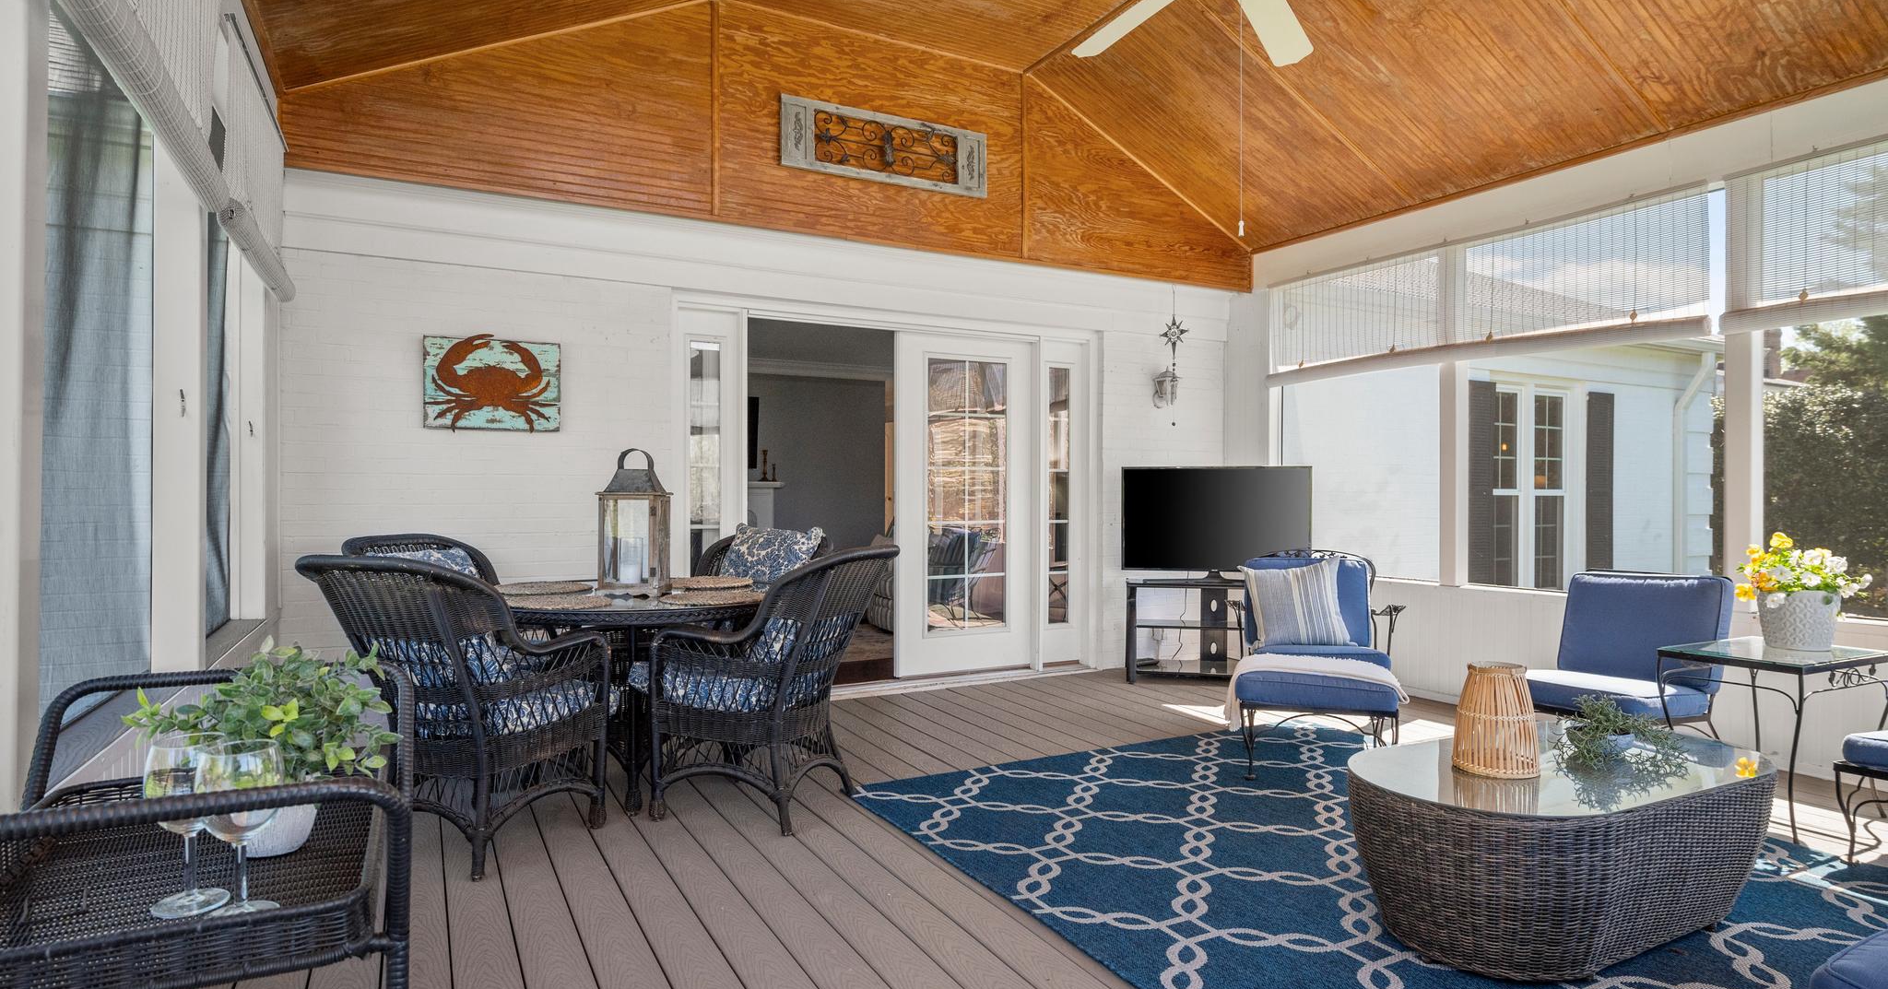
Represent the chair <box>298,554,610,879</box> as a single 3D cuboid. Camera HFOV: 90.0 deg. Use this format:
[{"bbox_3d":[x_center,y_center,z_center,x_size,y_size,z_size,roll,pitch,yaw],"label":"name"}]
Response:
[{"bbox_3d":[-1.535,0.651,2.945,0.640,0.940,0.760,0,0,17],"label":"chair"}]

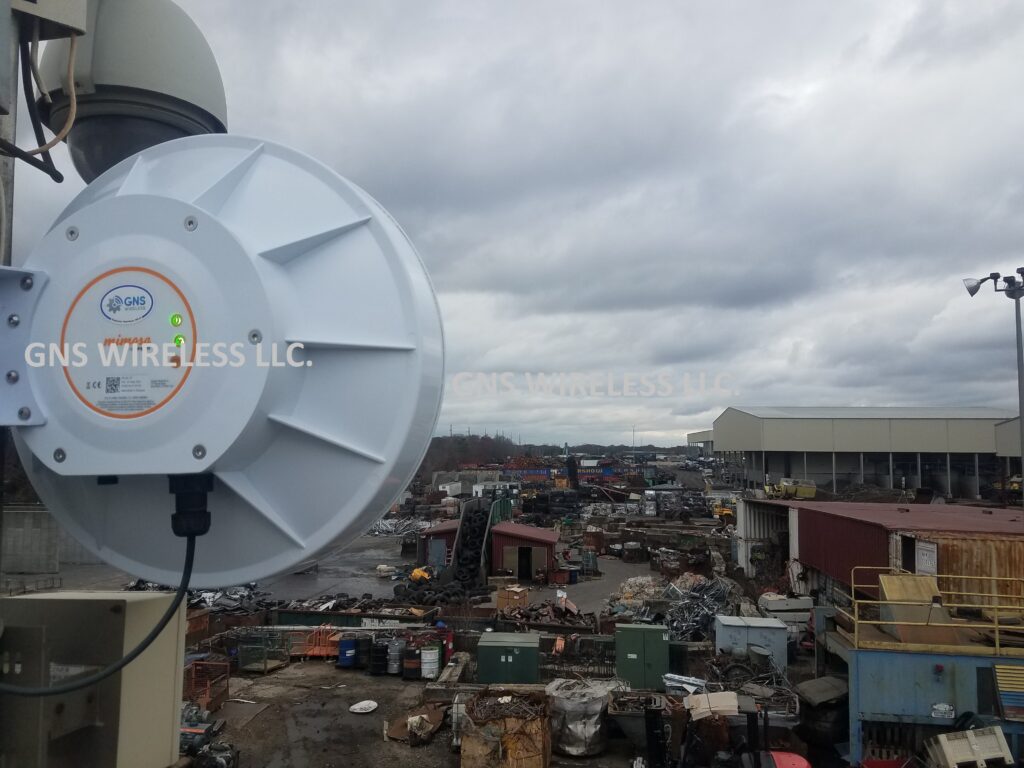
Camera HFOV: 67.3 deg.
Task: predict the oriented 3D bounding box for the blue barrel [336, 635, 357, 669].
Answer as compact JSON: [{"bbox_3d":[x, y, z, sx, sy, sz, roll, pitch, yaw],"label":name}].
[{"bbox_3d":[-5.740,9.481,27.179,0.590,0.930,0.590,0,-5,0],"label":"blue barrel"}]

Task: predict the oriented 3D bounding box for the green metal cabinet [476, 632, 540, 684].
[{"bbox_3d":[-0.023,9.156,25.754,1.920,1.420,1.500,0,-5,6],"label":"green metal cabinet"}]

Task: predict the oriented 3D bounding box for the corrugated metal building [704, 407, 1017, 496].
[{"bbox_3d":[69.471,12.847,153.379,49.000,16.800,47.000,0,-5,5],"label":"corrugated metal building"}]

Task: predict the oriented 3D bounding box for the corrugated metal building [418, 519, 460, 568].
[{"bbox_3d":[-4.280,10.529,49.863,2.800,3.050,4.200,0,-5,7],"label":"corrugated metal building"}]

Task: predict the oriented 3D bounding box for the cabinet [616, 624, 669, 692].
[{"bbox_3d":[4.211,8.806,24.874,1.700,2.060,0.680,0,-5,8],"label":"cabinet"}]

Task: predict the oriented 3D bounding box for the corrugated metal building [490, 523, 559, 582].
[{"bbox_3d":[0.949,10.295,47.776,3.750,3.200,4.400,0,-5,7],"label":"corrugated metal building"}]

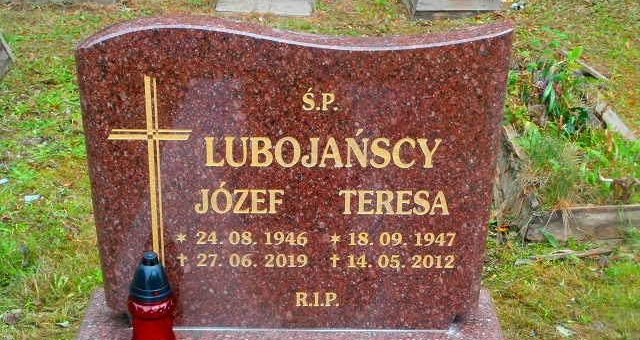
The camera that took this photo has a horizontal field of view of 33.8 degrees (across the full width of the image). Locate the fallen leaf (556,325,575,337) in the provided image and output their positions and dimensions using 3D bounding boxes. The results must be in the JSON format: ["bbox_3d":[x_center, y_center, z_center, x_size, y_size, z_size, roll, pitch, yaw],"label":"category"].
[{"bbox_3d":[0.682,0.448,2.930,0.052,0.010,0.026,16,25,35],"label":"fallen leaf"}]

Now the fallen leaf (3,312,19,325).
[{"bbox_3d":[-0.861,0.413,2.930,0.042,0.014,0.042,0,21,0],"label":"fallen leaf"}]

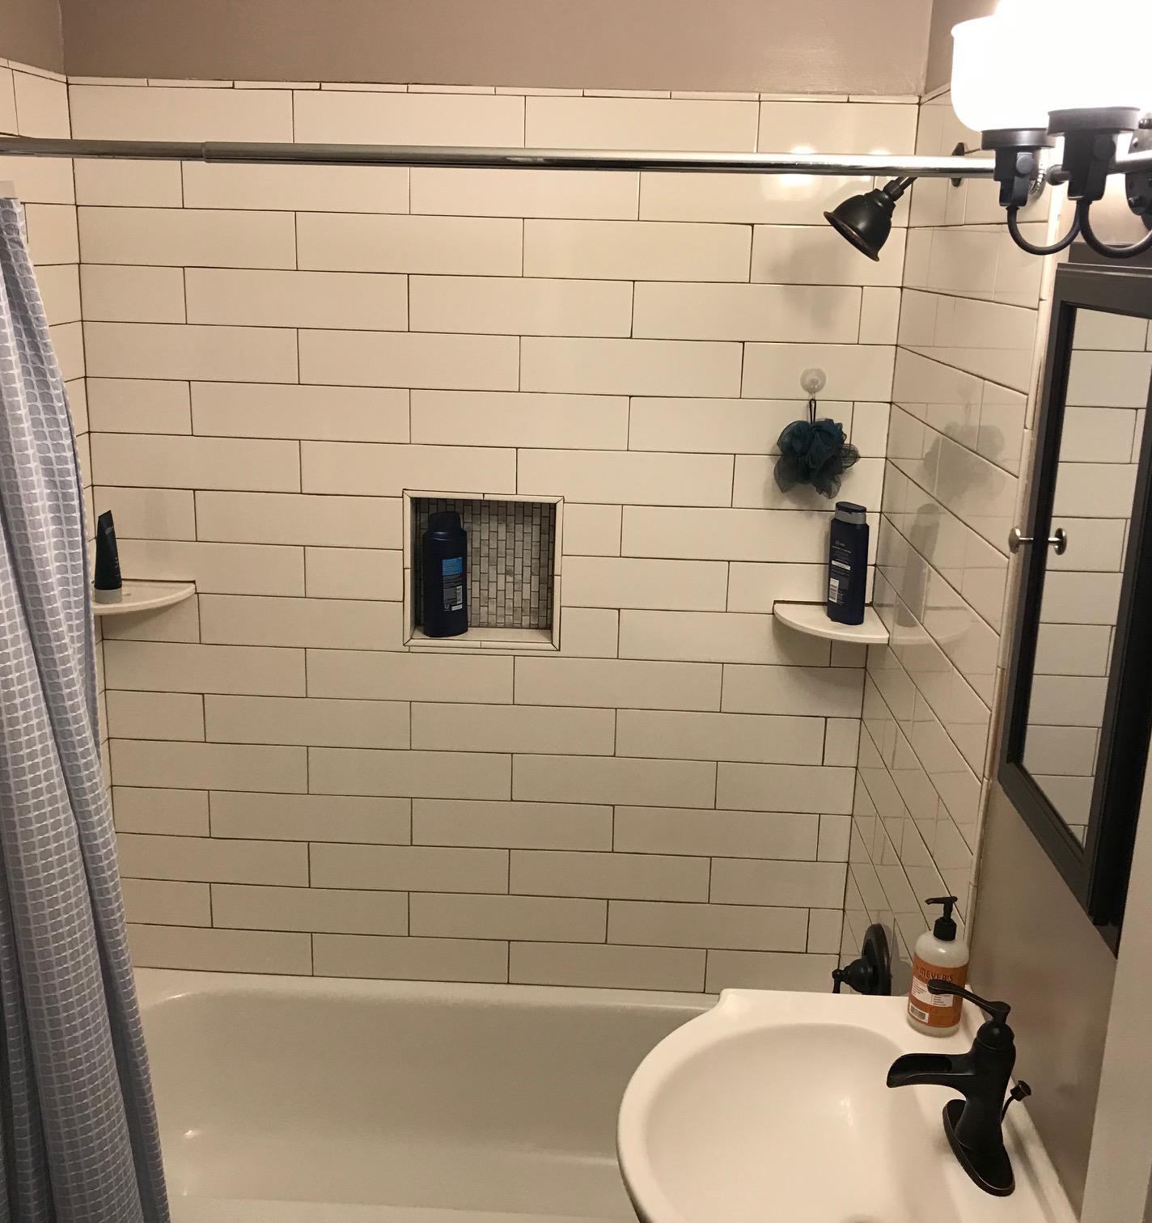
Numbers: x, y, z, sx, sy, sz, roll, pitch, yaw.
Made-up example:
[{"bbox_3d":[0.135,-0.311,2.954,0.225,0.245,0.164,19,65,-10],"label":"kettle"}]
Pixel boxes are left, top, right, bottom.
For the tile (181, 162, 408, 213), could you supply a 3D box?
[{"bbox_3d":[-0.500,-0.767,2.354,0.406,0.101,0.010,2,15,1],"label":"tile"}]

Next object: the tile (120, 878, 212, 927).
[{"bbox_3d":[-0.845,0.603,2.728,0.189,0.100,0.010,2,15,1],"label":"tile"}]

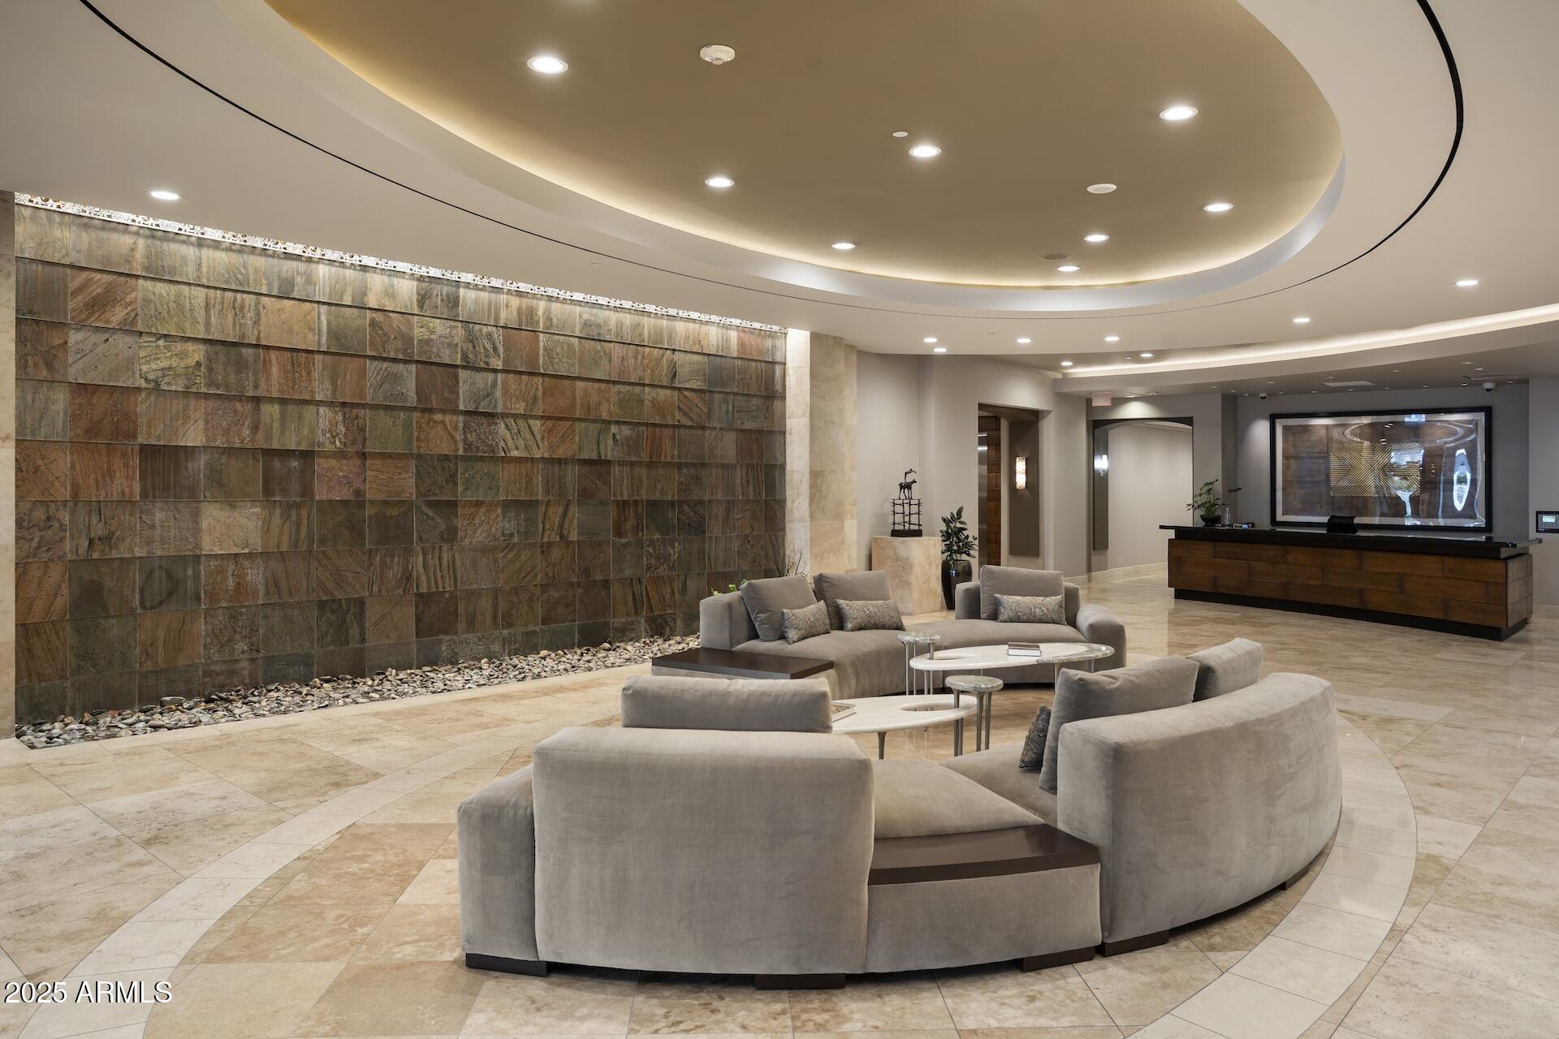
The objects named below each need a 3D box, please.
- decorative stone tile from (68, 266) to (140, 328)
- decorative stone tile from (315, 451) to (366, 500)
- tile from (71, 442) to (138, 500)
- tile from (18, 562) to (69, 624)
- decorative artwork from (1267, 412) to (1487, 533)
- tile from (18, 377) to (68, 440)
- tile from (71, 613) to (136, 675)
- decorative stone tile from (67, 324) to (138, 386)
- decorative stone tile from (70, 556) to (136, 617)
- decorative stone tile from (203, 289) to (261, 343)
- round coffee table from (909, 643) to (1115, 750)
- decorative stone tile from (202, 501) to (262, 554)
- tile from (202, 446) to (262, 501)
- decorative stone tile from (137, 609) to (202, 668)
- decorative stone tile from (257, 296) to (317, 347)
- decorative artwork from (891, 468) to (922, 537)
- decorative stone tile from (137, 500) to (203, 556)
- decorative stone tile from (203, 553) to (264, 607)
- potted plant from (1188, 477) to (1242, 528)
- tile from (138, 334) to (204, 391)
[{"bbox_3d":[-4.538,-1.492,6.993,0.030,0.388,0.405,0,1,40],"label":"decorative stone tile"},{"bbox_3d":[-3.444,-0.345,8.170,0.020,0.395,0.400,2,2,44],"label":"decorative stone tile"},{"bbox_3d":[-4.391,-0.304,6.752,0.020,0.375,0.400,1,1,39],"label":"tile"},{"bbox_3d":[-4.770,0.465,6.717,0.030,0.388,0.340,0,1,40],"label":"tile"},{"bbox_3d":[8.502,-0.708,14.848,2.806,1.688,0.080,2,2,44],"label":"decorative artwork"},{"bbox_3d":[-4.603,-0.674,6.492,0.020,0.375,0.272,1,1,39],"label":"tile"},{"bbox_3d":[-4.538,0.844,6.993,0.030,0.388,0.405,0,1,40],"label":"tile"},{"bbox_3d":[-4.391,-1.054,6.752,0.020,0.375,0.400,1,1,39],"label":"decorative stone tile"},{"bbox_3d":[-4.538,0.455,6.993,0.030,0.388,0.405,0,1,40],"label":"decorative stone tile"},{"bbox_3d":[-3.985,-1.491,7.565,0.020,0.395,0.400,2,2,44],"label":"decorative stone tile"},{"bbox_3d":[1.530,1.110,6.920,1.670,0.430,0.765,0,1,-21],"label":"round coffee table"},{"bbox_3d":[-3.878,0.057,7.366,0.020,0.375,0.400,1,2,40],"label":"decorative stone tile"},{"bbox_3d":[-4.003,-0.329,7.595,0.020,0.395,0.400,2,2,44],"label":"tile"},{"bbox_3d":[-4.272,0.839,7.304,0.030,0.388,0.405,0,1,41],"label":"decorative stone tile"},{"bbox_3d":[-3.732,-1.505,7.922,0.030,0.388,0.405,1,1,42],"label":"decorative stone tile"},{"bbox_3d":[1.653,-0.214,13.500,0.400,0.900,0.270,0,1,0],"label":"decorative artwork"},{"bbox_3d":[-4.272,0.060,7.304,0.030,0.388,0.405,0,1,41],"label":"decorative stone tile"},{"bbox_3d":[-4.008,0.444,7.622,0.020,0.395,0.400,2,2,44],"label":"decorative stone tile"},{"bbox_3d":[6.079,-0.234,14.550,0.730,0.670,0.580,1,2,0],"label":"potted plant"},{"bbox_3d":[-4.272,-1.105,7.304,0.030,0.388,0.405,0,1,41],"label":"tile"}]

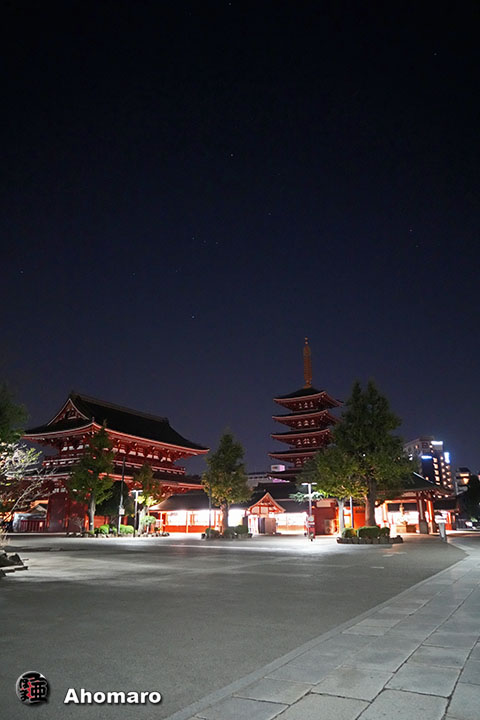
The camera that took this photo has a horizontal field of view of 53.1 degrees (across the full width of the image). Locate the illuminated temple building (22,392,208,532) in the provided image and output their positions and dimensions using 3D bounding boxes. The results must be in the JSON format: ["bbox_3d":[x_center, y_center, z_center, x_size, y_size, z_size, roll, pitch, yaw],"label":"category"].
[{"bbox_3d":[-22.206,19.987,89.150,18.300,22.700,29.900,-12,-22,31],"label":"illuminated temple building"}]

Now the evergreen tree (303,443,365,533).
[{"bbox_3d":[9.737,13.410,49.419,6.801,9.171,6.801,-3,-19,10],"label":"evergreen tree"}]

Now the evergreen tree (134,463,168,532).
[{"bbox_3d":[-9.663,15.104,52.071,3.366,7.625,3.366,3,-19,-10],"label":"evergreen tree"}]

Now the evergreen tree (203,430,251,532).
[{"bbox_3d":[-1.258,11.469,44.695,4.287,9.685,4.287,1,-19,-1],"label":"evergreen tree"}]

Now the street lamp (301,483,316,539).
[{"bbox_3d":[5.790,12.491,39.699,1.350,4.505,0.350,-2,-19,8],"label":"street lamp"}]

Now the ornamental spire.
[{"bbox_3d":[19.449,0.622,137.539,2.200,15.366,2.200,0,-19,0],"label":"ornamental spire"}]

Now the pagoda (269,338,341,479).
[{"bbox_3d":[19.410,17.168,131.786,17.200,50.400,17.200,-12,-22,31],"label":"pagoda"}]

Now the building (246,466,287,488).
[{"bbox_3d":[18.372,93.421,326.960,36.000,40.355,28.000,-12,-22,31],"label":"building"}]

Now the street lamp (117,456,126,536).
[{"bbox_3d":[-12.694,14.600,51.579,0.600,8.241,0.500,5,-20,-13],"label":"street lamp"}]

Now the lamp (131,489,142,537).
[{"bbox_3d":[-10.317,15.359,48.078,1.300,4.519,0.350,4,-20,-11],"label":"lamp"}]

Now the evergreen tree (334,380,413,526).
[{"bbox_3d":[9.565,7.106,34.825,5.674,11.492,5.674,-5,-20,14],"label":"evergreen tree"}]

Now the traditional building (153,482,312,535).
[{"bbox_3d":[-0.404,21.503,69.462,25.500,7.000,8.000,-12,-22,31],"label":"traditional building"}]

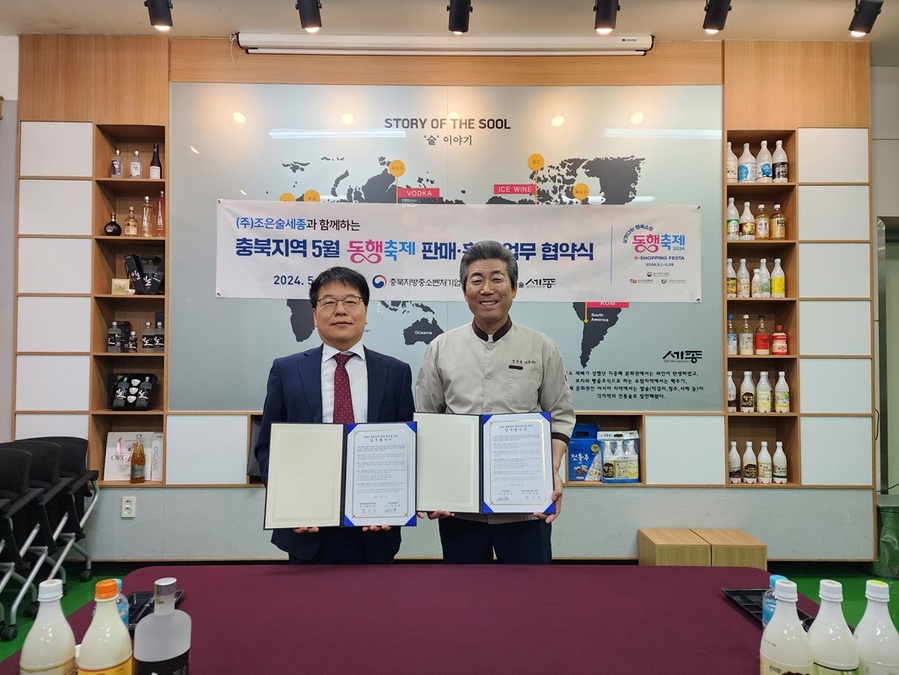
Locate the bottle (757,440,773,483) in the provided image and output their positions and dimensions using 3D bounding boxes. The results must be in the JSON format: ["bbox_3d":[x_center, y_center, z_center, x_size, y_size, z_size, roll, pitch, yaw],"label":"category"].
[{"bbox_3d":[1.949,0.769,3.690,0.074,0.251,0.074,0,-1,-1],"label":"bottle"}]

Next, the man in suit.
[{"bbox_3d":[-0.359,0.592,1.937,0.540,1.652,0.370,0,-1,-5],"label":"man in suit"}]

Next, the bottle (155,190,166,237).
[{"bbox_3d":[-1.774,-0.763,3.691,0.065,0.285,0.065,0,-1,-1],"label":"bottle"}]

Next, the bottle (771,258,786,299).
[{"bbox_3d":[2.042,-0.362,3.707,0.073,0.251,0.073,0,-1,-1],"label":"bottle"}]

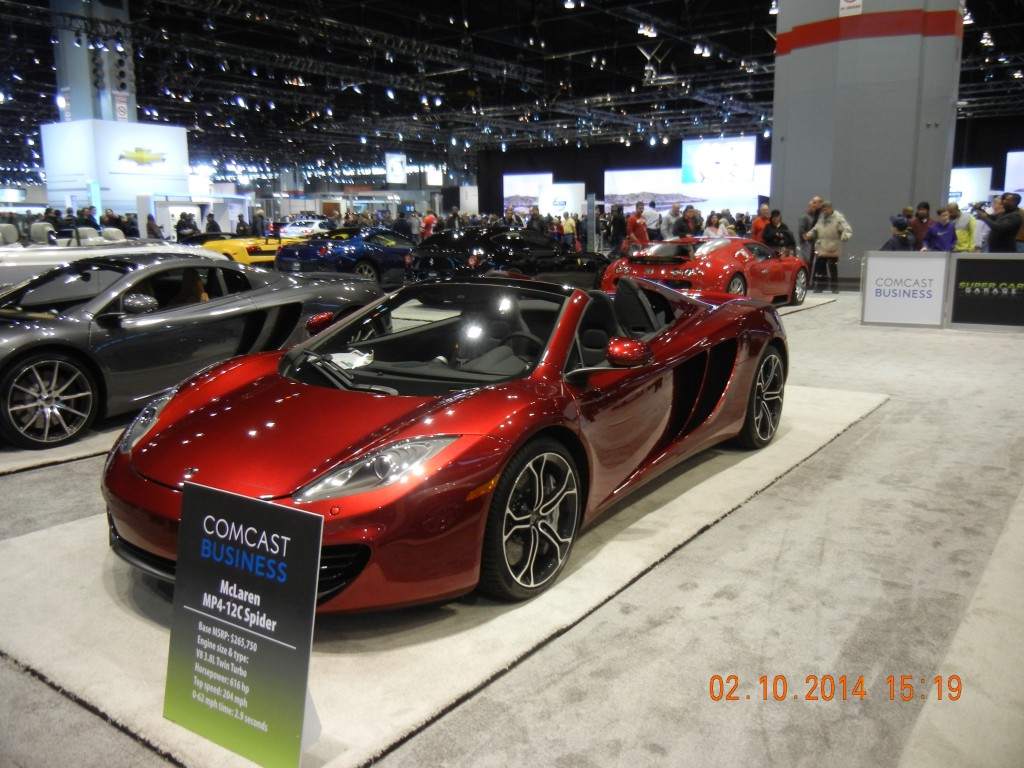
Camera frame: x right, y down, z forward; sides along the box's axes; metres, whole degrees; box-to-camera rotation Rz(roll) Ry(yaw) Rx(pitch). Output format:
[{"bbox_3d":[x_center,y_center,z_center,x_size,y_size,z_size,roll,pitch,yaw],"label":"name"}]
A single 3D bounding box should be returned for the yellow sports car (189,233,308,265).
[{"bbox_3d":[-8.134,-3.511,24.108,4.370,1.180,1.920,5,11,25],"label":"yellow sports car"}]

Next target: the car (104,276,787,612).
[{"bbox_3d":[0.023,-0.030,4.770,1.950,1.190,4.500,7,12,33],"label":"car"}]

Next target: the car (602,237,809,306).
[{"bbox_3d":[3.475,-1.875,14.950,2.000,1.200,4.450,8,13,37],"label":"car"}]

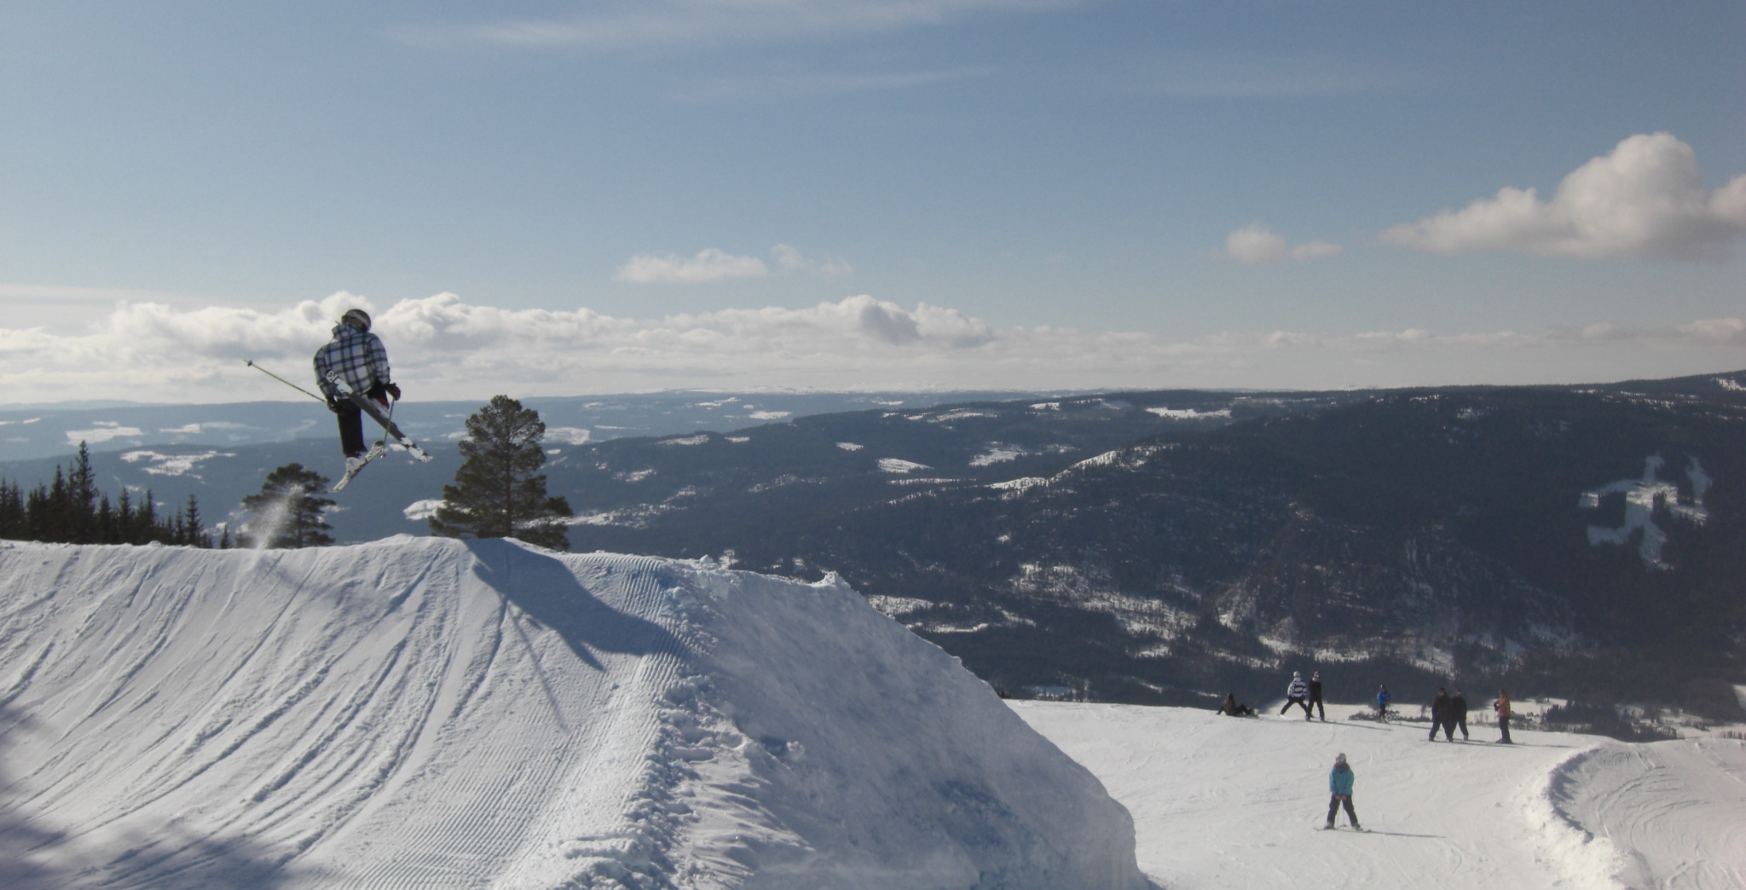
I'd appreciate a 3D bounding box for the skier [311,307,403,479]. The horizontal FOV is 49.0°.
[{"bbox_3d":[-5.105,-0.494,19.000,0.780,1.660,0.750,0,2,15],"label":"skier"}]

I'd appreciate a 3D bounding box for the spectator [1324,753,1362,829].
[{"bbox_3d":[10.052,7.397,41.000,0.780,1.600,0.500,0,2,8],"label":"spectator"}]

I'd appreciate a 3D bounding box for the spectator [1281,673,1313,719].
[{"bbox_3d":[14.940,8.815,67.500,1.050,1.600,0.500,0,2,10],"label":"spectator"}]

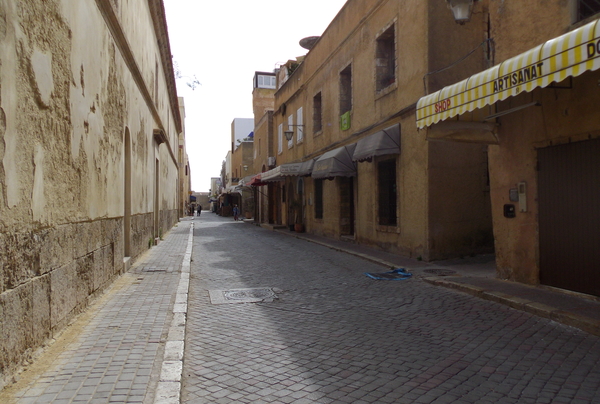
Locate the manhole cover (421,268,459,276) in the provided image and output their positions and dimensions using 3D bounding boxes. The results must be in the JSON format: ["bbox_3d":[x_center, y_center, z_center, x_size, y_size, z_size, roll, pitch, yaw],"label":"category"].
[{"bbox_3d":[3.139,1.582,10.843,0.770,0.050,0.770,0,-1,-12],"label":"manhole cover"}]

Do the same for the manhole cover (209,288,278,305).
[{"bbox_3d":[-0.974,1.637,8.406,1.150,0.050,1.350,0,-1,-12],"label":"manhole cover"}]

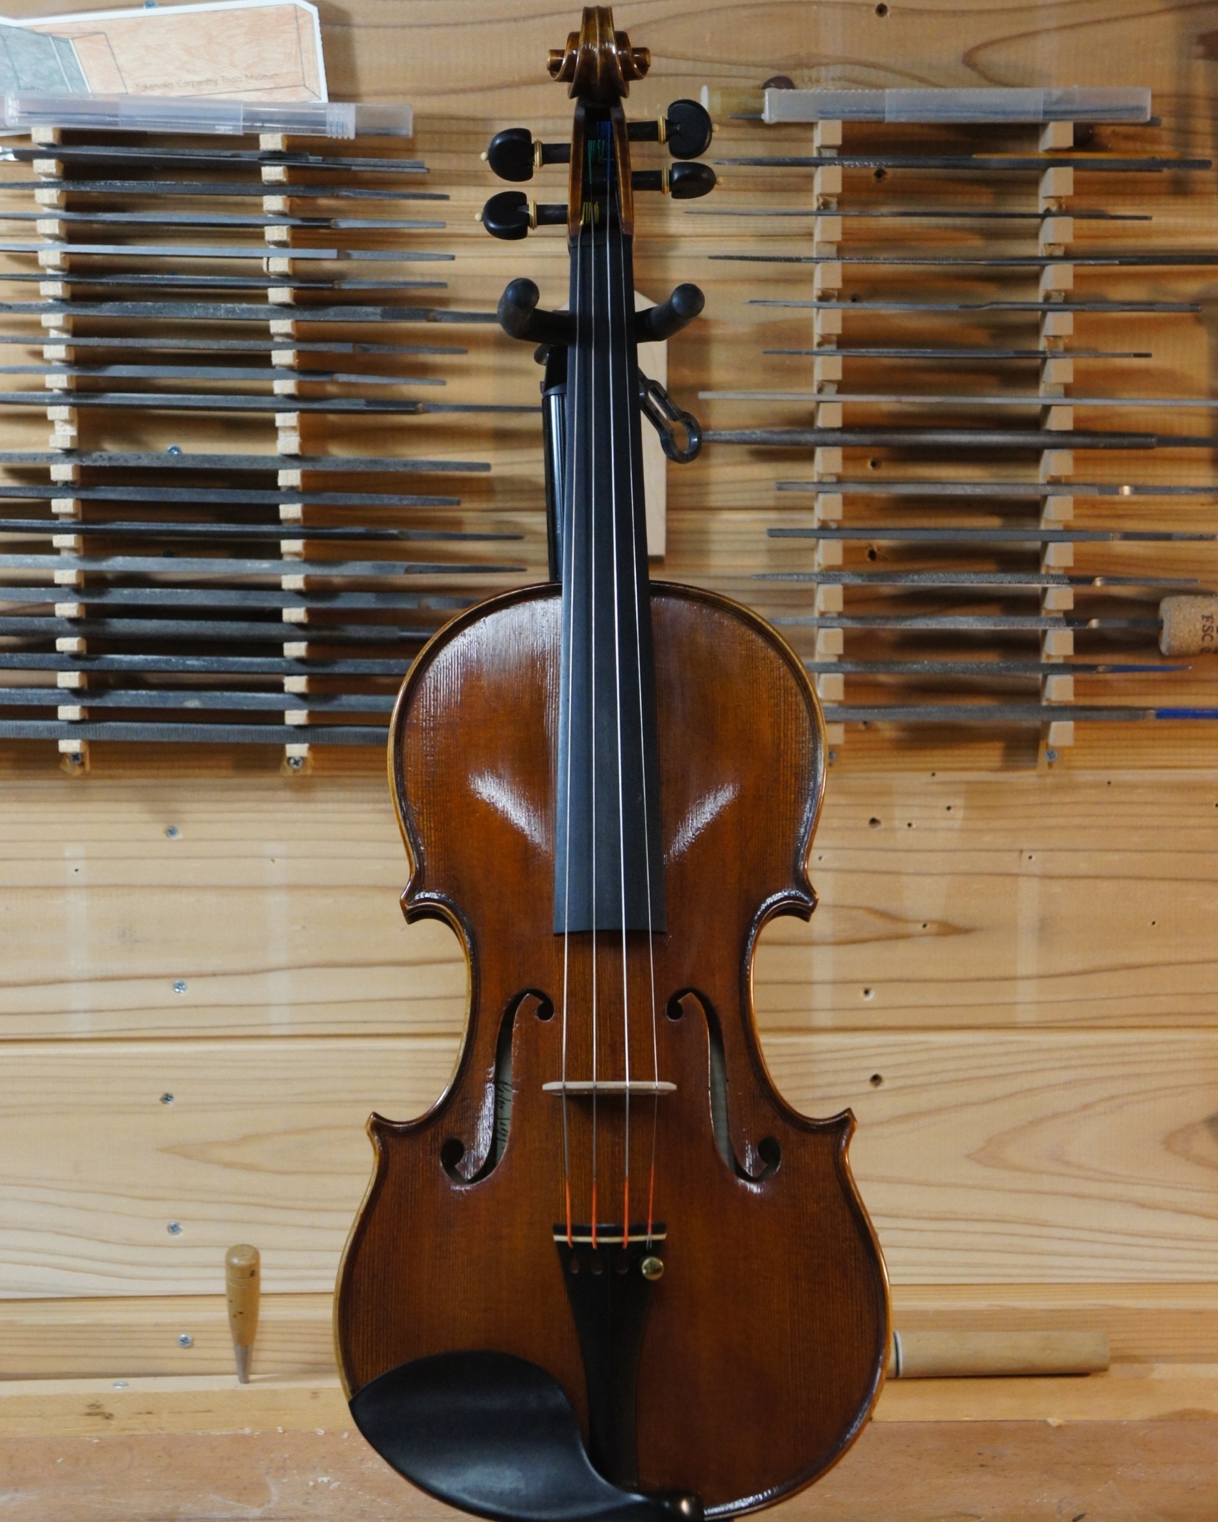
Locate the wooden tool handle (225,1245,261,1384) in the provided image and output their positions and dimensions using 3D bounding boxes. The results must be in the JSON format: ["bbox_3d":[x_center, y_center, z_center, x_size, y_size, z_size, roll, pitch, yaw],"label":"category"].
[{"bbox_3d":[-0.163,0.248,1.864,0.015,0.063,0.015,0,11,0],"label":"wooden tool handle"}]

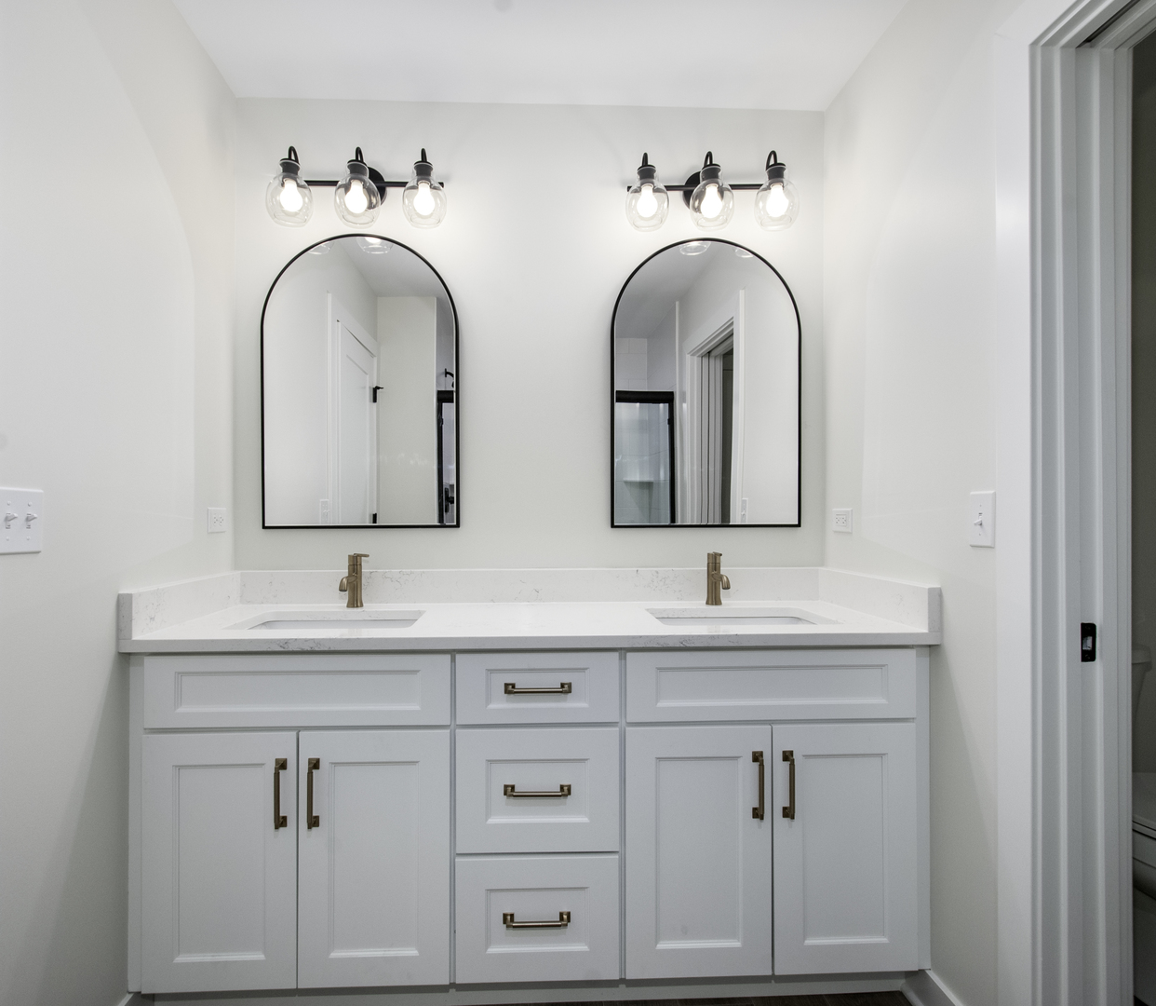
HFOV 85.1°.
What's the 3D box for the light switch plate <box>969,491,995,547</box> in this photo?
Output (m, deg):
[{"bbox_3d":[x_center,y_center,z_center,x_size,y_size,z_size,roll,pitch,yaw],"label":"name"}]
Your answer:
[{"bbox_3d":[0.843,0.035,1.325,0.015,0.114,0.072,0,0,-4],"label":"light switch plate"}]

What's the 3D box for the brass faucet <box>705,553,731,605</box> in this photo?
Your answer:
[{"bbox_3d":[0.425,0.231,1.895,0.050,0.162,0.150,0,-1,-3],"label":"brass faucet"}]

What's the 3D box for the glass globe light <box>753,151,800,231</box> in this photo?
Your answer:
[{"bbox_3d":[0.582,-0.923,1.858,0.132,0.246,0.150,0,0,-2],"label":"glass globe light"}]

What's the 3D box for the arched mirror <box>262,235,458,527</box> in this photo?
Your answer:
[{"bbox_3d":[-0.667,-0.378,1.956,0.604,0.916,0.026,0,-1,-3],"label":"arched mirror"}]

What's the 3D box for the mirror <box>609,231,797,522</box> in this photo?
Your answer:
[{"bbox_3d":[0.407,-0.379,2.008,0.604,0.916,0.026,0,-1,-3],"label":"mirror"}]

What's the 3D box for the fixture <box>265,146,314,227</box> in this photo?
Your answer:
[{"bbox_3d":[-0.846,-0.935,1.851,0.131,0.225,0.142,0,-1,-3],"label":"fixture"}]

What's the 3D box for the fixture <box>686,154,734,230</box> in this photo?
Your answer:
[{"bbox_3d":[0.393,-0.923,1.859,0.130,0.246,0.165,0,0,-2],"label":"fixture"}]

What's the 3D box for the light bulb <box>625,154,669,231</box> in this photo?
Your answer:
[{"bbox_3d":[0.208,-0.924,1.876,0.128,0.243,0.128,0,0,-2],"label":"light bulb"}]

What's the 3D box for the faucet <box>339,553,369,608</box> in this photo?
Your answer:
[{"bbox_3d":[-0.663,0.230,1.842,0.056,0.162,0.150,0,-1,-3],"label":"faucet"}]

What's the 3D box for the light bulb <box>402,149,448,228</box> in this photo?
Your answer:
[{"bbox_3d":[-0.449,-0.923,1.851,0.128,0.243,0.128,0,0,-2],"label":"light bulb"}]

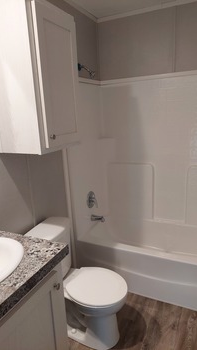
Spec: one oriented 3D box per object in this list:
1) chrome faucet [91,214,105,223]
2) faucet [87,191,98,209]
[{"bbox_3d":[-0.006,0.456,2.508,0.145,0.068,0.062,5,16,26],"label":"chrome faucet"},{"bbox_3d":[-0.041,0.258,2.479,0.078,0.175,0.172,5,16,26],"label":"faucet"}]

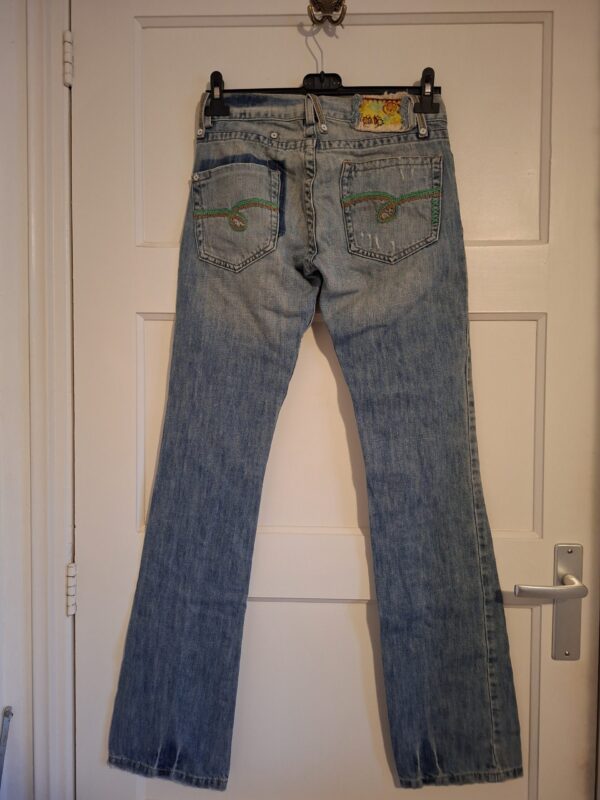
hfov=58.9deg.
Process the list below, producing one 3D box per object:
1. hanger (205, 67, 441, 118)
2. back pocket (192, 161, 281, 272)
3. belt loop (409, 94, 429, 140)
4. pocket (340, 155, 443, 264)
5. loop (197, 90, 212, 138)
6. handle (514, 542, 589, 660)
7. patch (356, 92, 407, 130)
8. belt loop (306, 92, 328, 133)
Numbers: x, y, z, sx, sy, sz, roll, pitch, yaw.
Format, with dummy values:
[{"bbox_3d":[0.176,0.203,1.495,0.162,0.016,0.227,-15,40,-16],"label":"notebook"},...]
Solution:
[{"bbox_3d":[0.033,-0.449,0.775,0.342,0.074,0.034,0,2,2],"label":"hanger"},{"bbox_3d":[-0.093,-0.270,0.781,0.127,0.165,0.024,1,2,14],"label":"back pocket"},{"bbox_3d":[0.173,-0.412,0.770,0.024,0.065,0.014,0,2,-3],"label":"belt loop"},{"bbox_3d":[0.133,-0.276,0.769,0.148,0.159,0.015,0,2,-2],"label":"pocket"},{"bbox_3d":[-0.140,-0.420,0.781,0.021,0.068,0.016,1,2,14],"label":"loop"},{"bbox_3d":[0.377,0.314,0.799,0.123,0.181,0.062,0,2,2],"label":"handle"},{"bbox_3d":[0.117,-0.418,0.770,0.075,0.053,0.009,0,2,2],"label":"patch"},{"bbox_3d":[0.025,-0.417,0.770,0.030,0.056,0.013,0,2,2],"label":"belt loop"}]

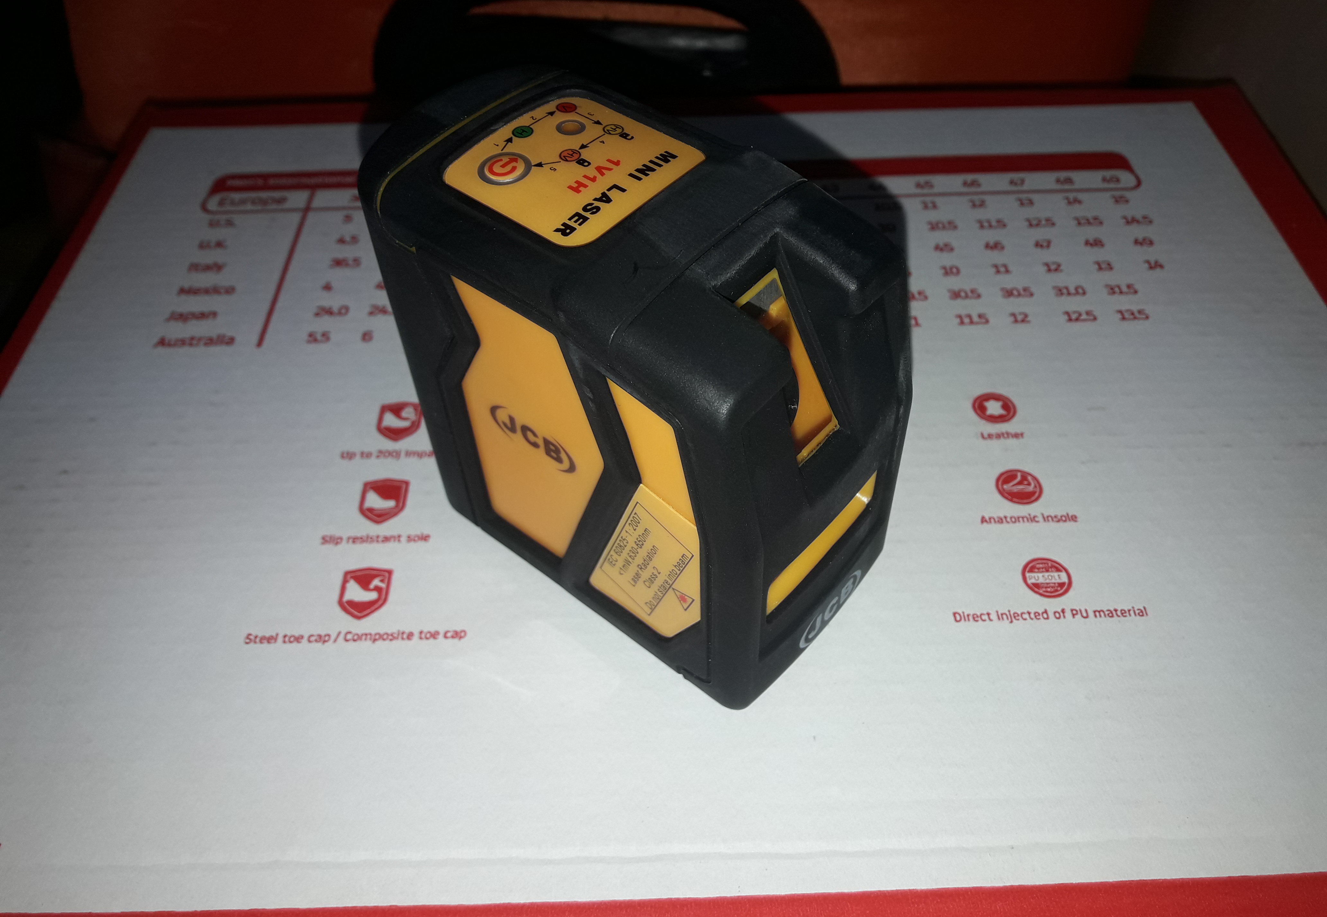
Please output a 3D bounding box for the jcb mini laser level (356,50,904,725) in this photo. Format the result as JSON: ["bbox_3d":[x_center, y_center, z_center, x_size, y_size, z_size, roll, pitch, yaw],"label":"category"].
[{"bbox_3d":[-0.006,-0.017,0.216,0.100,0.087,0.053,32,56,26],"label":"jcb mini laser level"}]

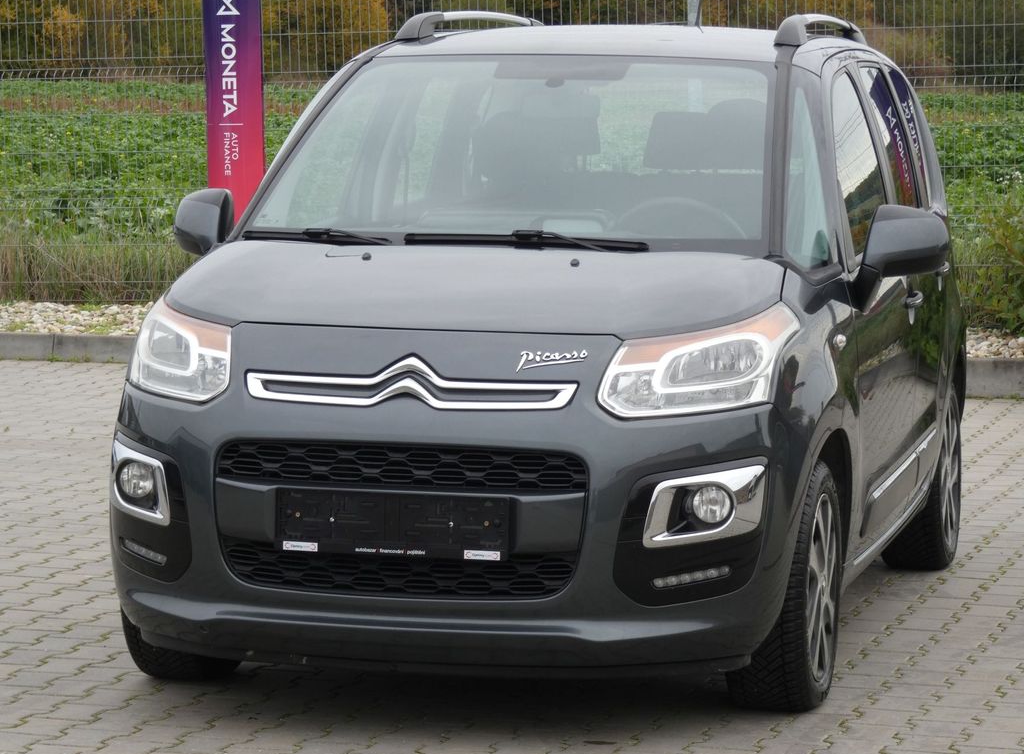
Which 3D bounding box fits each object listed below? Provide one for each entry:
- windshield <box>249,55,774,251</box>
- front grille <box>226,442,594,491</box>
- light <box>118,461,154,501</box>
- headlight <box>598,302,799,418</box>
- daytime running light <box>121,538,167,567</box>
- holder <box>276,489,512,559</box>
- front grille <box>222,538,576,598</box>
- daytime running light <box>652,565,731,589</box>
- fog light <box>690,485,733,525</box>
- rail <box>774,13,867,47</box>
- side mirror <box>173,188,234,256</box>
[{"bbox_3d":[0.045,-0.567,8.667,1.320,0.110,1.000,2,36,14],"label":"windshield"},{"bbox_3d":[-0.251,0.195,7.568,0.835,0.104,0.080,2,5,14],"label":"front grille"},{"bbox_3d":[-0.852,0.234,7.924,0.085,0.087,0.060,2,5,14],"label":"light"},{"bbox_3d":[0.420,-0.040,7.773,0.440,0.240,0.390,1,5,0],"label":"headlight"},{"bbox_3d":[-0.826,0.394,7.880,0.036,0.028,0.187,-2,13,-37],"label":"daytime running light"},{"bbox_3d":[-0.264,0.324,7.588,0.530,0.137,0.025,2,5,14],"label":"holder"},{"bbox_3d":[-0.255,0.422,7.585,0.800,0.122,0.080,2,5,14],"label":"front grille"},{"bbox_3d":[0.389,0.437,7.582,0.187,0.028,0.036,-10,8,-24],"label":"daytime running light"},{"bbox_3d":[0.442,0.283,7.659,0.086,0.086,0.060,2,5,14],"label":"fog light"},{"bbox_3d":[0.885,-0.983,9.846,0.085,0.090,1.220,2,5,14],"label":"rail"},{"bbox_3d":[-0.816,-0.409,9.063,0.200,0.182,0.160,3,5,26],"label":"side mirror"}]

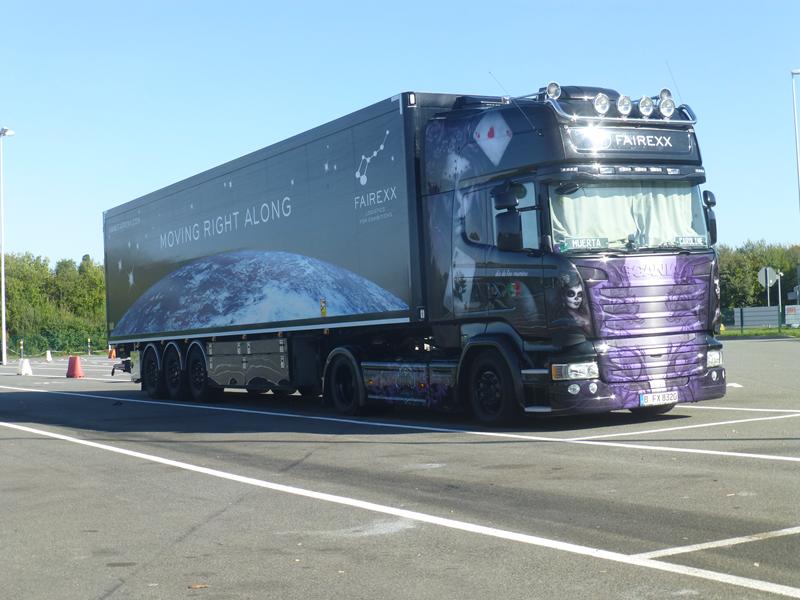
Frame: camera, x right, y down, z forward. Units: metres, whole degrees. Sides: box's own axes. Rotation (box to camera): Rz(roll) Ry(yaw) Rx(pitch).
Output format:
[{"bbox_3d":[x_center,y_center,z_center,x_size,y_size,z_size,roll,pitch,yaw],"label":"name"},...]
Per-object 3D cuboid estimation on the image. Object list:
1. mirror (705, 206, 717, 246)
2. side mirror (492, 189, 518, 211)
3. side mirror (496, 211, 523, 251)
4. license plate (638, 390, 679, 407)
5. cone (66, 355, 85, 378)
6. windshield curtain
[{"bbox_3d":[3.614,-0.859,15.570,0.130,0.440,0.240,-3,0,42],"label":"mirror"},{"bbox_3d":[1.125,-1.053,14.241,0.250,0.230,0.150,-3,0,-8],"label":"side mirror"},{"bbox_3d":[1.156,-0.734,14.235,0.250,0.420,0.130,-3,0,-8],"label":"side mirror"},{"bbox_3d":[2.771,1.053,14.342,0.520,0.115,0.020,-3,0,-28],"label":"license plate"},{"bbox_3d":[-10.604,2.183,43.800,0.520,0.750,0.520,-2,-1,-28],"label":"cone"},{"bbox_3d":[2.527,-0.916,14.631,2.030,0.730,0.200,-3,0,-28],"label":"windshield curtain"}]

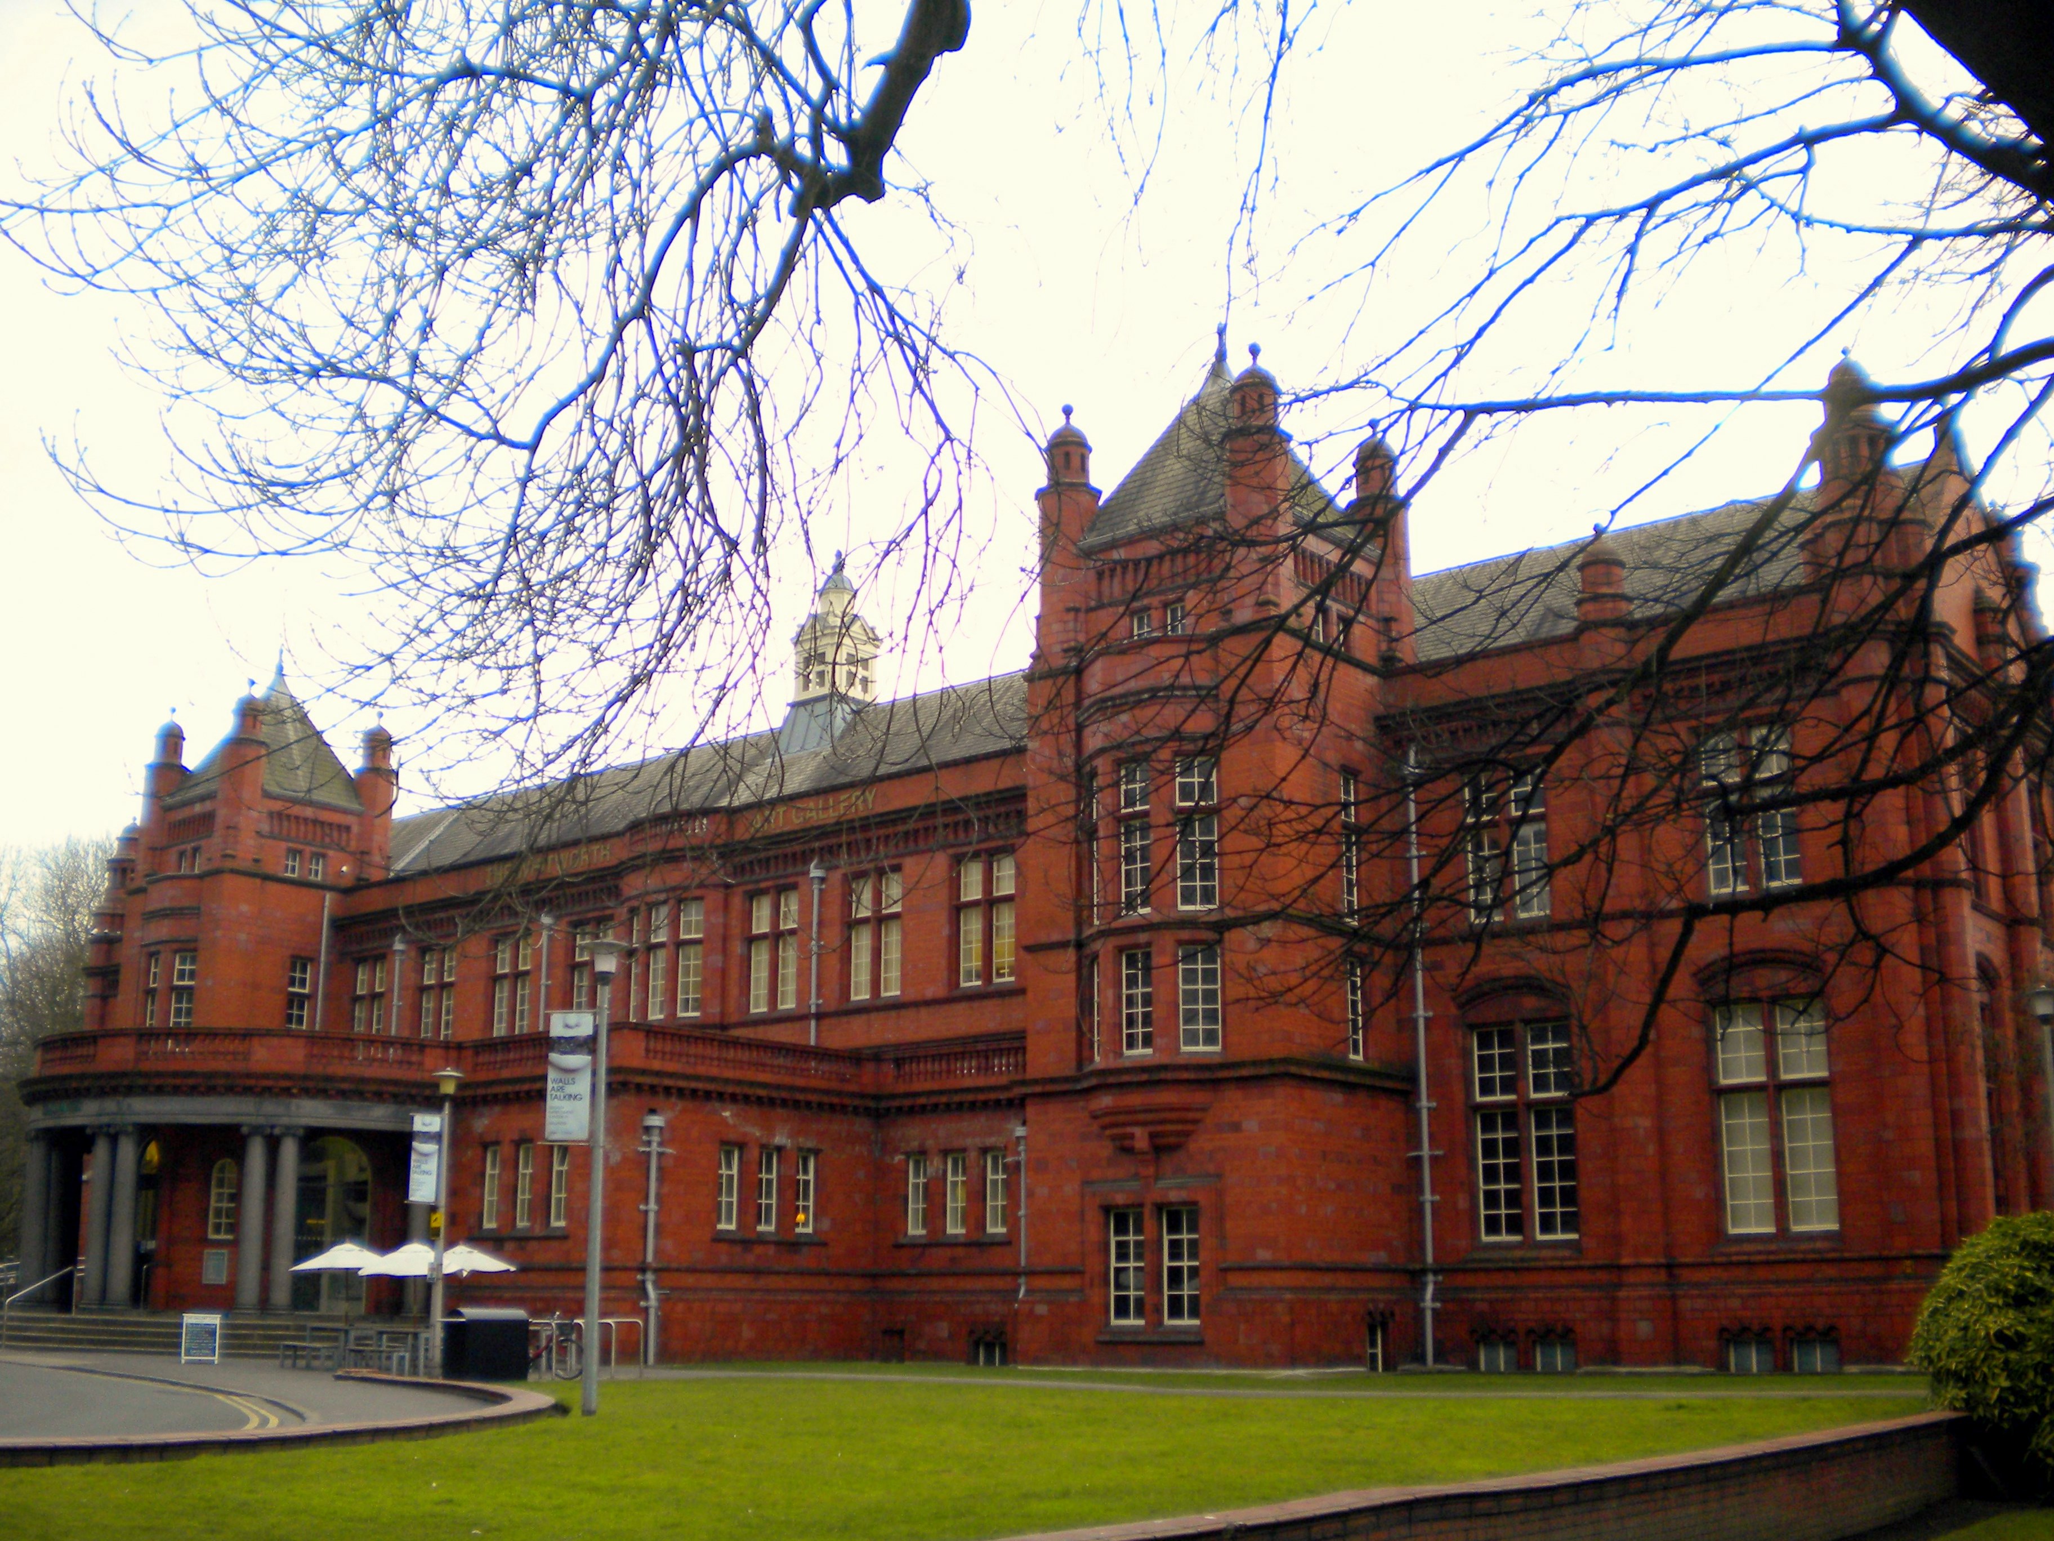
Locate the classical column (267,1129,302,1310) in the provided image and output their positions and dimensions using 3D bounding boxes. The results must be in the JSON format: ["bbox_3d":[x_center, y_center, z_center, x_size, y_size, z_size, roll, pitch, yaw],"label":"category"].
[{"bbox_3d":[-14.768,8.942,41.416,0.530,3.535,0.530,-4,-14,17],"label":"classical column"}]

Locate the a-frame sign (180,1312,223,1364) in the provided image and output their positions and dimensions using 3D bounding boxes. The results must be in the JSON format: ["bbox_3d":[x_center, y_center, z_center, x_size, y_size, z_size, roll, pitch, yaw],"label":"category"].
[{"bbox_3d":[-15.193,10.465,38.285,0.680,0.881,0.480,3,-14,-11],"label":"a-frame sign"}]

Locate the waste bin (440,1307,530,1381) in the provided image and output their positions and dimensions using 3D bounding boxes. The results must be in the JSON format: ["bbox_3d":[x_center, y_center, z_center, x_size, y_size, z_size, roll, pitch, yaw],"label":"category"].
[{"bbox_3d":[-8.712,9.211,33.412,1.150,1.120,0.680,12,-18,-40],"label":"waste bin"}]

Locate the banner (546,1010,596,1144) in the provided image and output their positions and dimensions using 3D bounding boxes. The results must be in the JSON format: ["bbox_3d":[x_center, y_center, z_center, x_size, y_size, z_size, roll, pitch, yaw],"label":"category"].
[{"bbox_3d":[-5.818,3.913,26.512,0.660,1.720,0.050,-3,-14,13],"label":"banner"}]

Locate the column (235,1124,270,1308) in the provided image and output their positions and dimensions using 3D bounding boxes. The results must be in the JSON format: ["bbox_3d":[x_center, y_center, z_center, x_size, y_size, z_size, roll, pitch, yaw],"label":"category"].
[{"bbox_3d":[-16.555,9.597,44.361,0.560,3.920,0.560,3,-14,-11],"label":"column"}]

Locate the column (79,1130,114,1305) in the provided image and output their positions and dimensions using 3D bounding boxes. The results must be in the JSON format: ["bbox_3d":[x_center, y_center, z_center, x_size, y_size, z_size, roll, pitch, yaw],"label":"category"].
[{"bbox_3d":[-18.903,9.083,42.216,0.530,3.541,0.530,-8,-16,30],"label":"column"}]

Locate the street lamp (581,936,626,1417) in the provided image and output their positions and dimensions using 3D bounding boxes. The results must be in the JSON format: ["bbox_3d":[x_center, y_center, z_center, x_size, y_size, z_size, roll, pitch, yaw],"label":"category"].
[{"bbox_3d":[-4.826,4.518,23.526,0.530,5.322,0.530,0,-14,0],"label":"street lamp"}]

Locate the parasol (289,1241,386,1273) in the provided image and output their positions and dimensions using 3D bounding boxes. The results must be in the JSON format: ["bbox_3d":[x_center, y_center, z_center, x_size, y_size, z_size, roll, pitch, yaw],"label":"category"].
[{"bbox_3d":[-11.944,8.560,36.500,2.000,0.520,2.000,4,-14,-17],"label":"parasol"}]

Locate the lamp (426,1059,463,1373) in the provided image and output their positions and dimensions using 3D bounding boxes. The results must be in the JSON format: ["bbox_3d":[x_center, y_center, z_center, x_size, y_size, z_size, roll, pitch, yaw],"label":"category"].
[{"bbox_3d":[-9.875,7.620,35.305,0.530,5.146,0.530,0,-14,0],"label":"lamp"}]

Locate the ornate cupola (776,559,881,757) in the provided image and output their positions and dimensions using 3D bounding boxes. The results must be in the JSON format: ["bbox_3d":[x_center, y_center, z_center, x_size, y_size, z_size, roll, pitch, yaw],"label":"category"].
[{"bbox_3d":[-6.322,-3.752,66.519,2.450,6.633,2.500,-11,-17,38],"label":"ornate cupola"}]

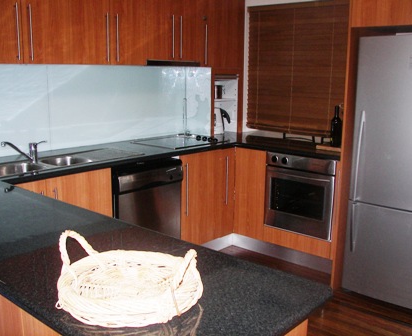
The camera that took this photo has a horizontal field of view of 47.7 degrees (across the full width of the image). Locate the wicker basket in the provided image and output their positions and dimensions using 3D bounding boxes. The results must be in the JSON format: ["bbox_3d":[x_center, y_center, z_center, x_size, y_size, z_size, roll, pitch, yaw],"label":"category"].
[{"bbox_3d":[-0.181,0.250,1.136,0.360,0.147,0.345,0,11,0],"label":"wicker basket"}]

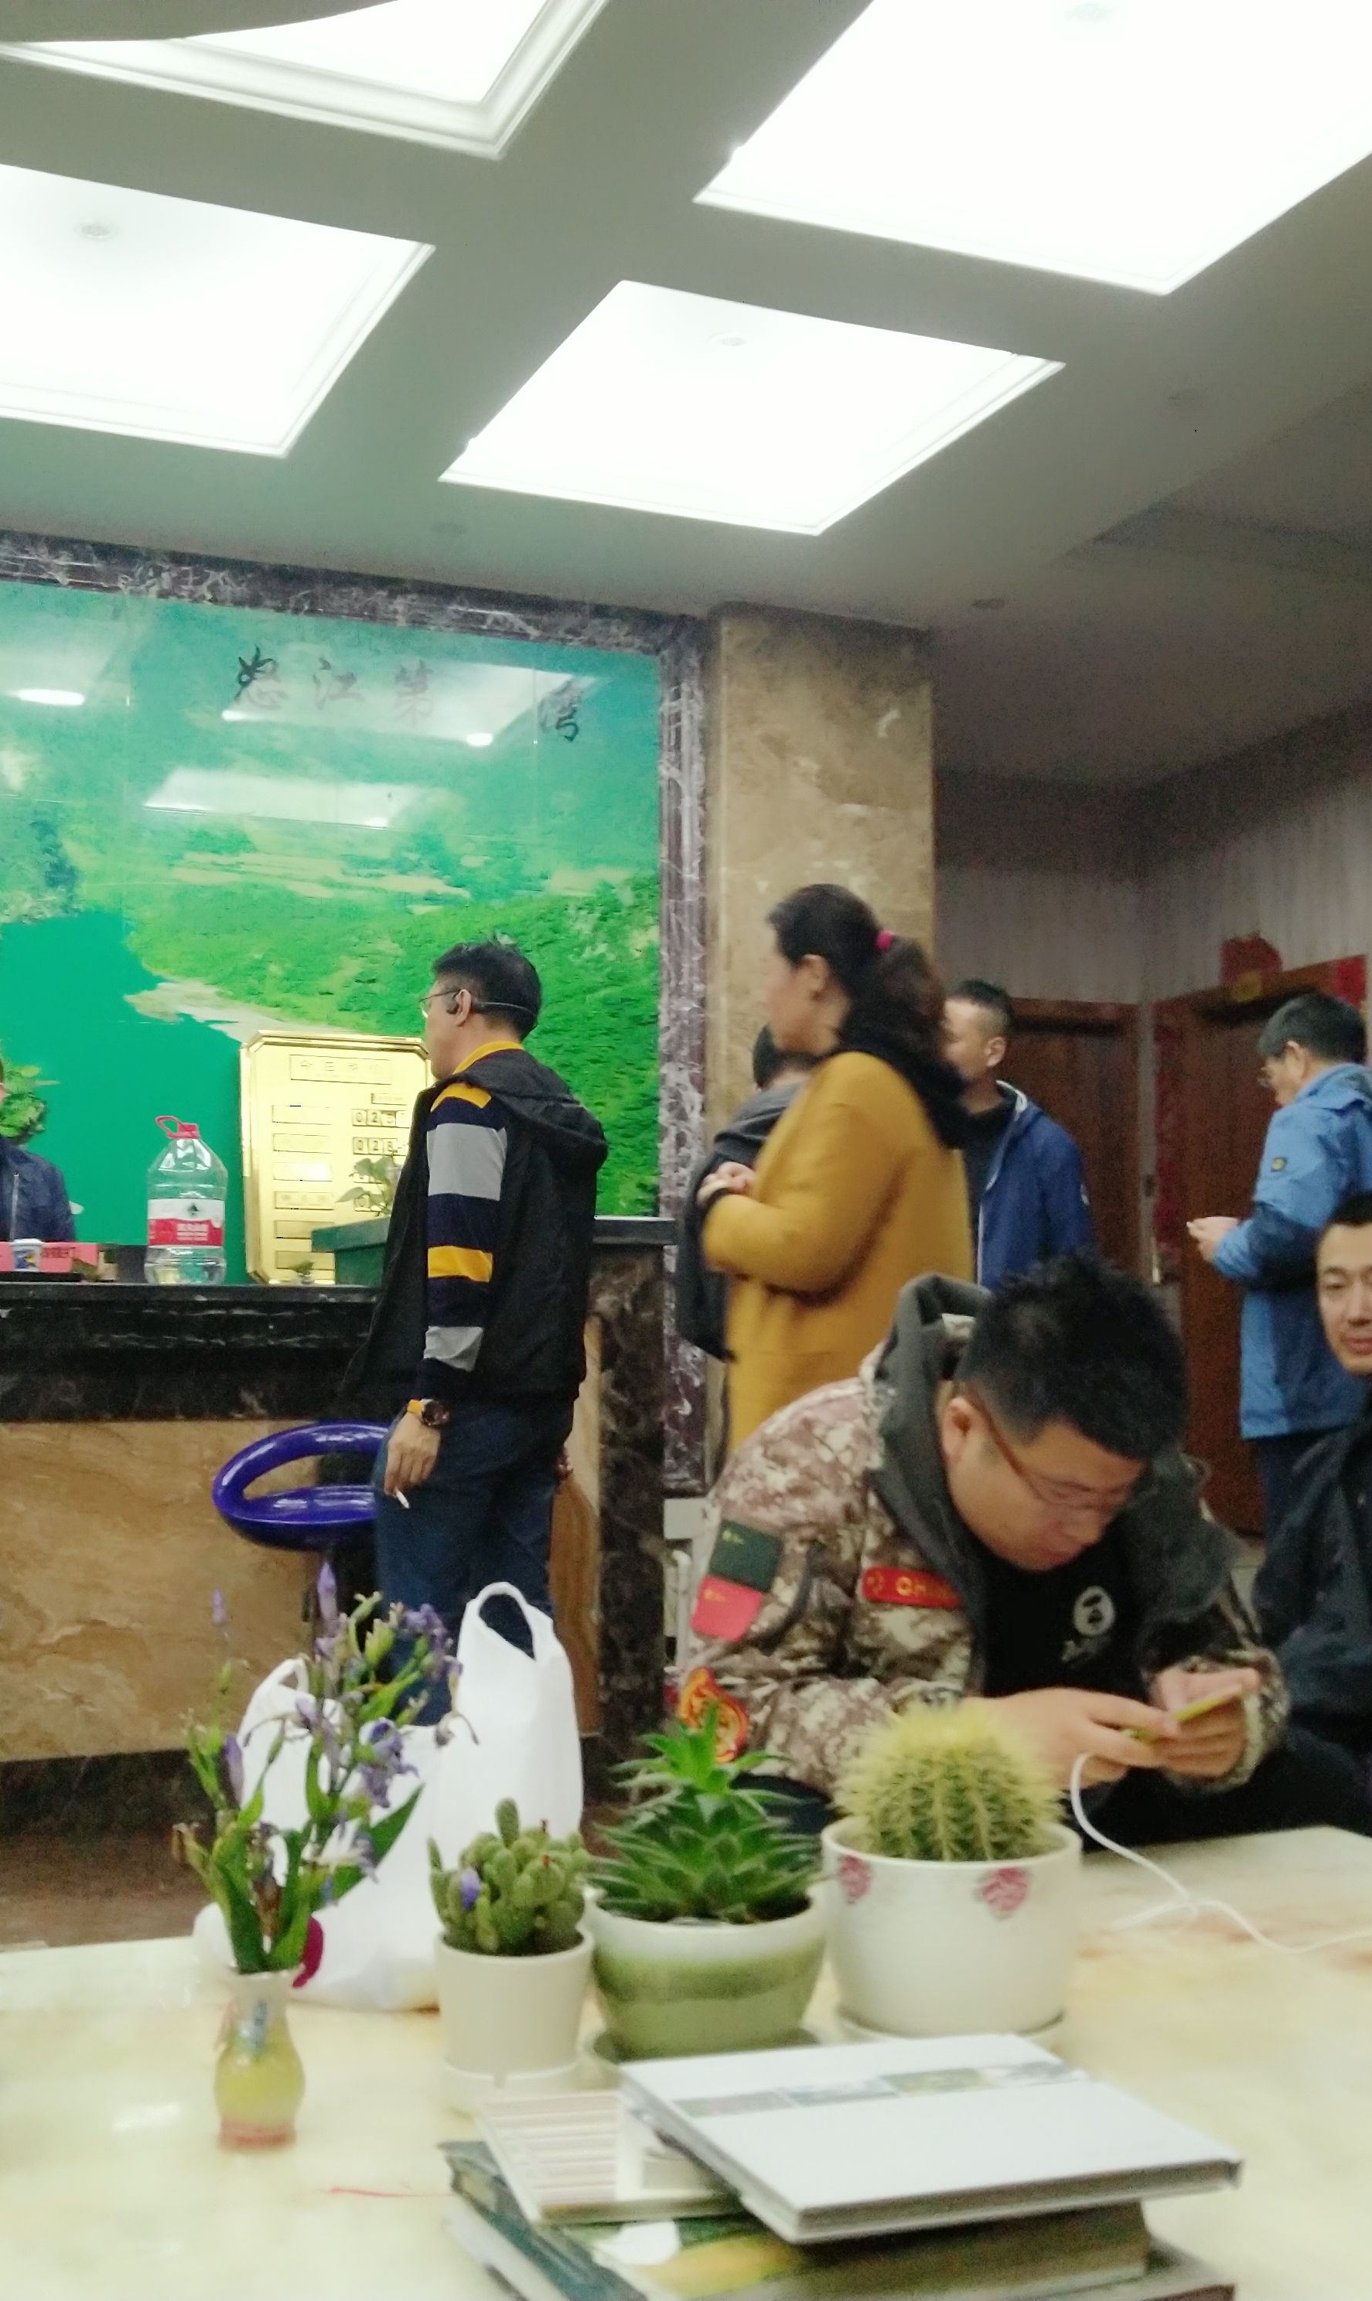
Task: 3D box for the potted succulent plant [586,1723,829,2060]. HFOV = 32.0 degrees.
[{"bbox_3d":[0.013,0.450,1.445,0.148,0.203,0.148,0,-4,0],"label":"potted succulent plant"}]

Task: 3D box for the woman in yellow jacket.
[{"bbox_3d":[0.233,0.418,3.500,0.420,1.620,0.480,-2,-5,23],"label":"woman in yellow jacket"}]

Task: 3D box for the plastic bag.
[{"bbox_3d":[-0.212,0.442,1.690,0.250,0.268,0.180,2,-5,-23],"label":"plastic bag"}]

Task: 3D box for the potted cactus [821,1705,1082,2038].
[{"bbox_3d":[0.168,0.451,1.510,0.162,0.200,0.160,0,-5,6],"label":"potted cactus"}]

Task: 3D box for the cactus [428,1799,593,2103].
[{"bbox_3d":[-0.101,0.458,1.392,0.096,0.166,0.094,0,-5,-4],"label":"cactus"}]

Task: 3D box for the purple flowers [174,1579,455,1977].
[{"bbox_3d":[-0.210,0.354,1.350,0.155,0.223,0.130,1,-5,-18],"label":"purple flowers"}]

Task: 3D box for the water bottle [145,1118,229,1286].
[{"bbox_3d":[-1.010,0.106,4.850,0.160,0.335,0.160,1,-5,-12],"label":"water bottle"}]

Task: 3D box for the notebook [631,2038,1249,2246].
[{"bbox_3d":[0.109,0.463,1.133,0.220,0.015,0.213,4,-6,-22],"label":"notebook"}]

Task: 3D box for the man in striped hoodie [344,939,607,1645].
[{"bbox_3d":[-0.386,0.473,4.450,0.360,1.720,0.500,-3,-5,28],"label":"man in striped hoodie"}]

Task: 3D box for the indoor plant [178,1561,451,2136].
[{"bbox_3d":[-0.202,0.377,1.303,0.150,0.315,0.130,1,-5,-8],"label":"indoor plant"}]

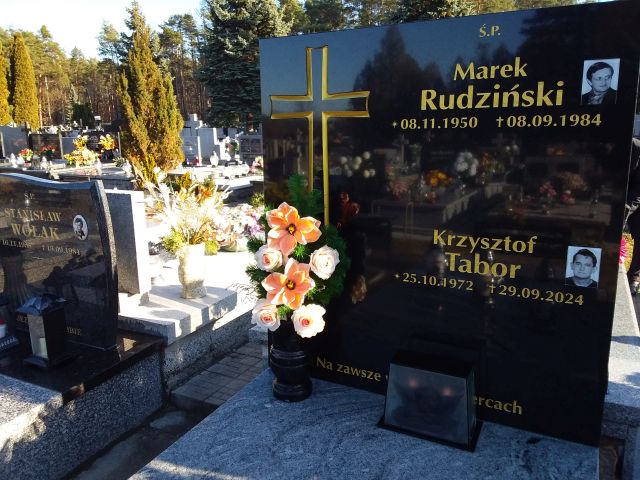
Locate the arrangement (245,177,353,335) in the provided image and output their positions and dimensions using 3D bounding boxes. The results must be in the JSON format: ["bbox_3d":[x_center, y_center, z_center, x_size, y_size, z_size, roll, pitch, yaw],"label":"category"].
[{"bbox_3d":[-0.064,0.065,1.796,0.345,0.546,0.250,2,11,10],"label":"arrangement"}]

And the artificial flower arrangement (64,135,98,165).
[{"bbox_3d":[-5.759,-2.173,12.500,0.800,0.760,0.550,5,12,27],"label":"artificial flower arrangement"}]

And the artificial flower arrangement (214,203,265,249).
[{"bbox_3d":[-0.798,-0.136,5.200,0.500,0.460,0.420,5,12,27],"label":"artificial flower arrangement"}]

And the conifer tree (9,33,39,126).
[{"bbox_3d":[-12.557,-6.056,22.000,1.150,5.400,1.150,-6,13,-28],"label":"conifer tree"}]

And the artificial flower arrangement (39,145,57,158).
[{"bbox_3d":[-6.843,-2.222,13.000,0.450,0.360,0.320,5,12,27],"label":"artificial flower arrangement"}]

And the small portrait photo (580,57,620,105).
[{"bbox_3d":[0.758,-0.427,1.399,0.085,0.117,0.008,5,12,27],"label":"small portrait photo"}]

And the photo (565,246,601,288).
[{"bbox_3d":[0.761,0.079,1.498,0.085,0.115,0.008,5,12,27],"label":"photo"}]

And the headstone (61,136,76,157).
[{"bbox_3d":[-6.480,-2.399,13.500,0.750,0.580,0.130,5,12,27],"label":"headstone"}]

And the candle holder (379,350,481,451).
[{"bbox_3d":[0.362,0.496,1.669,0.309,0.214,0.185,5,12,27],"label":"candle holder"}]

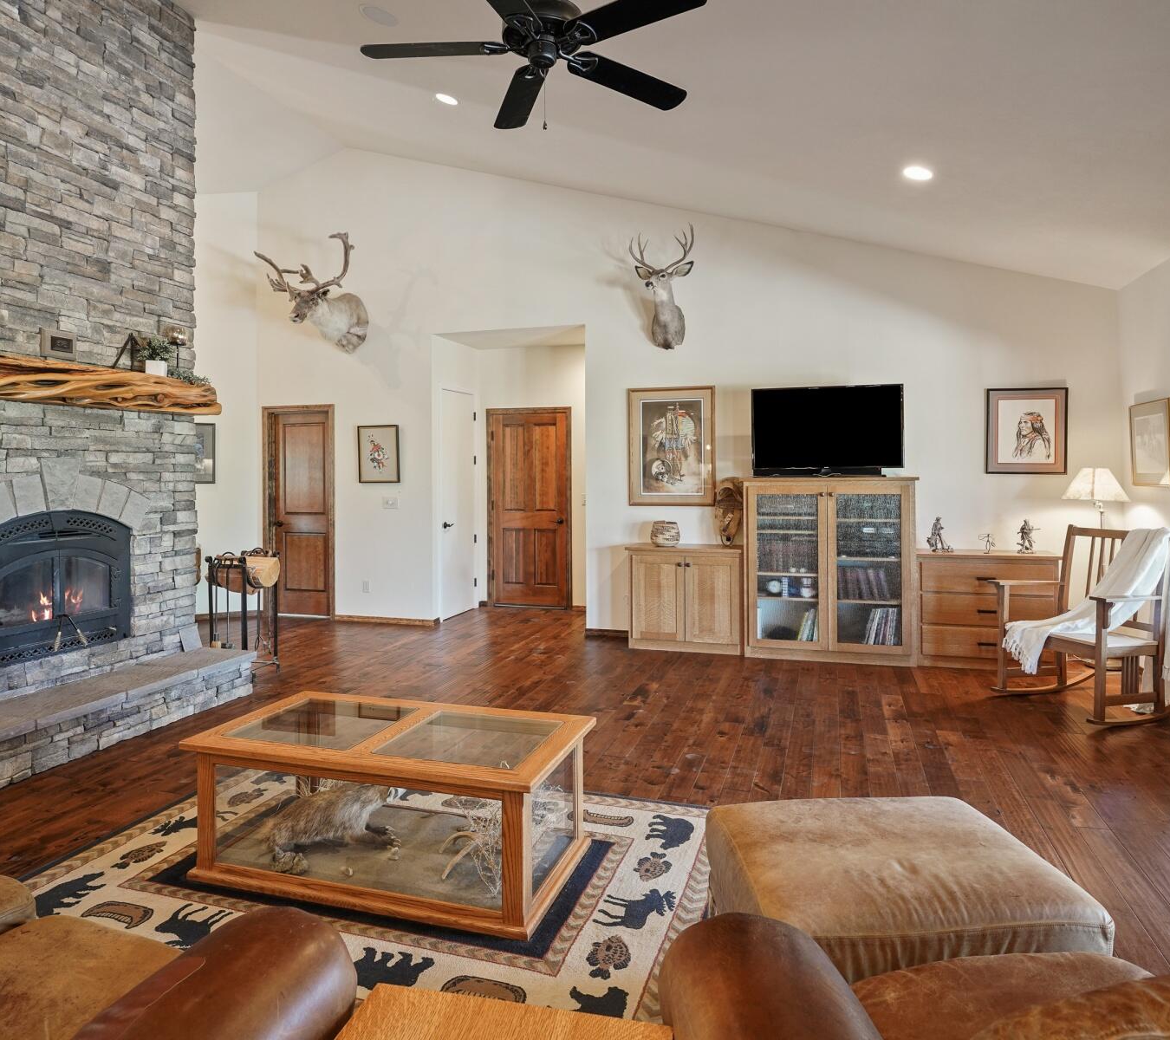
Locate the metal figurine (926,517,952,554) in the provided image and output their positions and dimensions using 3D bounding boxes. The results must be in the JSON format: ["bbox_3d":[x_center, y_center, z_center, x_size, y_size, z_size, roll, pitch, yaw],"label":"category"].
[{"bbox_3d":[2.612,0.112,5.424,0.140,0.270,0.160,-2,2,-27],"label":"metal figurine"}]

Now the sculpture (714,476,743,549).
[{"bbox_3d":[1.156,-0.063,5.864,0.270,0.550,0.200,0,2,18],"label":"sculpture"}]

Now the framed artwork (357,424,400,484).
[{"bbox_3d":[-1.967,-0.628,7.007,0.445,0.545,0.030,0,2,18],"label":"framed artwork"}]

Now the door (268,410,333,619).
[{"bbox_3d":[-2.853,-0.081,7.349,0.820,2.070,0.100,0,2,18],"label":"door"}]

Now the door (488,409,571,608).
[{"bbox_3d":[-0.583,-0.119,7.678,0.920,2.070,0.100,0,2,18],"label":"door"}]

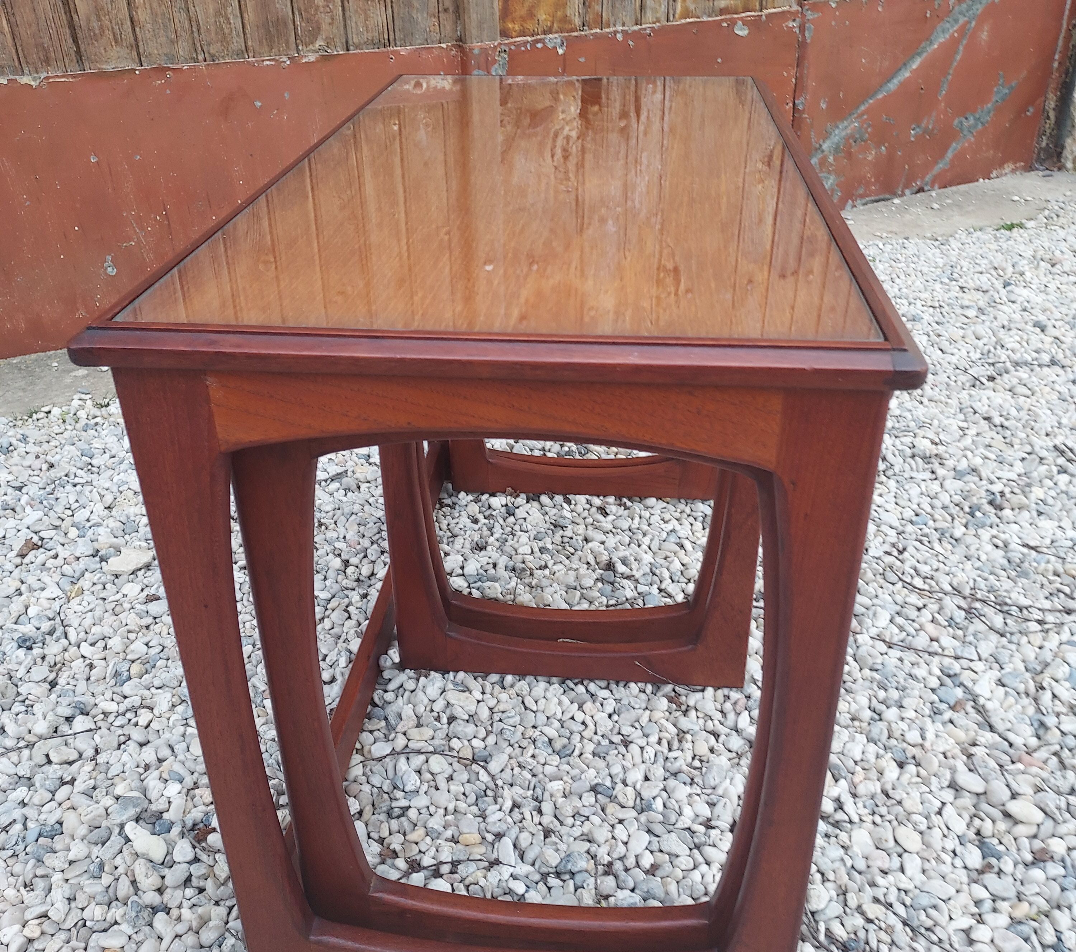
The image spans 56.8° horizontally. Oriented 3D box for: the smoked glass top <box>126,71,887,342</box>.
[{"bbox_3d":[0.006,-0.232,0.734,0.355,0.010,0.649,2,32,5],"label":"smoked glass top"}]

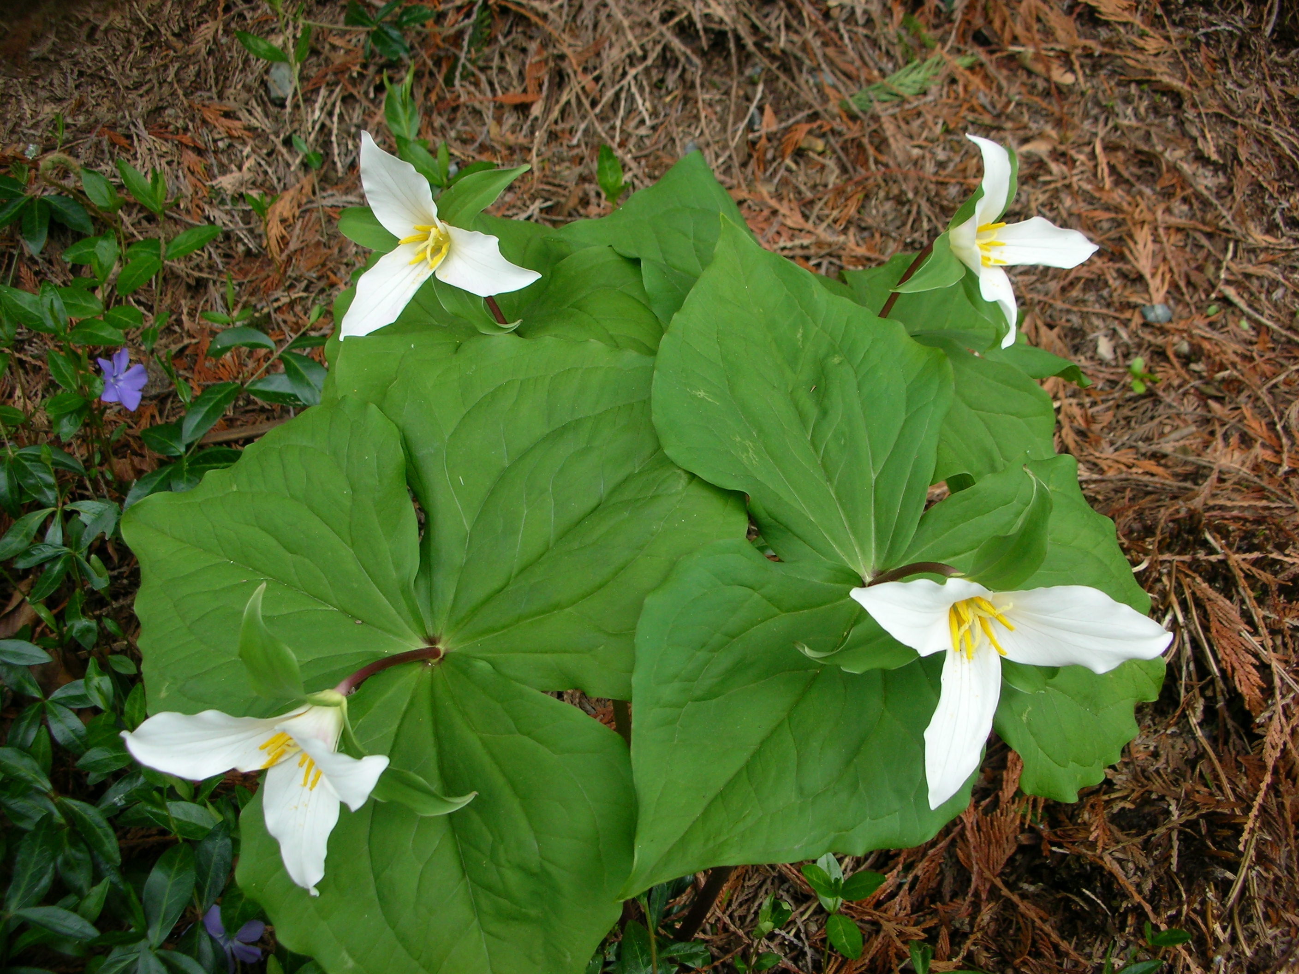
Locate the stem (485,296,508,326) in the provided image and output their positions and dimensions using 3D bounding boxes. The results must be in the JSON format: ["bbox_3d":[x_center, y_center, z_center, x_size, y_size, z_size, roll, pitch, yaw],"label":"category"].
[{"bbox_3d":[-0.071,-0.083,0.613,0.005,0.022,0.005,-36,34,0],"label":"stem"}]

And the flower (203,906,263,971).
[{"bbox_3d":[-0.187,0.203,0.592,0.029,0.014,0.029,-12,77,-9],"label":"flower"}]

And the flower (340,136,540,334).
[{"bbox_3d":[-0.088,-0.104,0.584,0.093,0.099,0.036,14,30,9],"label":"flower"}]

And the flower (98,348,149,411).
[{"bbox_3d":[-0.263,-0.053,0.654,0.030,0.014,0.030,-15,89,-19],"label":"flower"}]

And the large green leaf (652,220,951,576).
[{"bbox_3d":[0.062,-0.042,0.541,0.122,0.031,0.170,-16,72,-10],"label":"large green leaf"}]

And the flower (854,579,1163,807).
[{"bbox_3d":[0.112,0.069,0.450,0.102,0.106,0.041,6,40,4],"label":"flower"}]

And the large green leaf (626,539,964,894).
[{"bbox_3d":[0.043,0.097,0.495,0.138,0.036,0.151,34,75,19],"label":"large green leaf"}]

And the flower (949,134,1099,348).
[{"bbox_3d":[0.164,-0.110,0.589,0.077,0.046,0.096,-22,104,-35],"label":"flower"}]

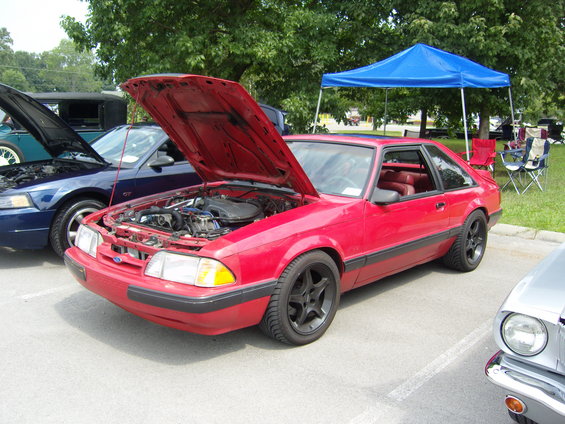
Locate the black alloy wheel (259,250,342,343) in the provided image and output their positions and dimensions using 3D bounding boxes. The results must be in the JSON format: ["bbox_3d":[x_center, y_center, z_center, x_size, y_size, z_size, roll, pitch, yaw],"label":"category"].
[{"bbox_3d":[0.114,0.546,3.662,0.240,0.636,0.636,11,13,41],"label":"black alloy wheel"}]

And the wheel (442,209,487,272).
[{"bbox_3d":[1.816,0.275,5.545,0.240,0.636,0.636,11,13,41],"label":"wheel"}]

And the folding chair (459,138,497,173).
[{"bbox_3d":[3.829,-0.963,10.900,0.800,0.900,0.600,7,11,30],"label":"folding chair"}]

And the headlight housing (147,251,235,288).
[{"bbox_3d":[-0.522,0.312,3.180,0.550,0.170,0.250,11,13,41],"label":"headlight housing"}]

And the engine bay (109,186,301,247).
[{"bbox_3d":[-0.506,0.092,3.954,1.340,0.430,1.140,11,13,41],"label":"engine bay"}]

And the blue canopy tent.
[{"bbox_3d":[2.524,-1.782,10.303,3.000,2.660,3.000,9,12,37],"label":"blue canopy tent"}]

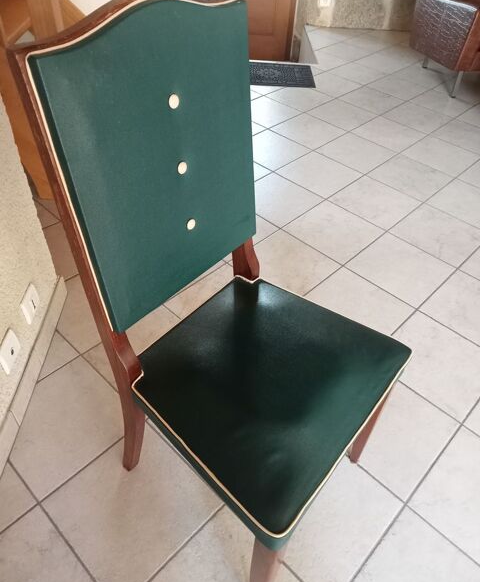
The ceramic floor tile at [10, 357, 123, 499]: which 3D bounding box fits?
[{"bbox_3d":[-0.498,0.366,1.458,0.327,0.010,0.327,34,51,29],"label":"ceramic floor tile"}]

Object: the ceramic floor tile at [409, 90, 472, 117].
[{"bbox_3d":[1.323,-1.212,3.363,0.330,0.010,0.330,35,51,29],"label":"ceramic floor tile"}]

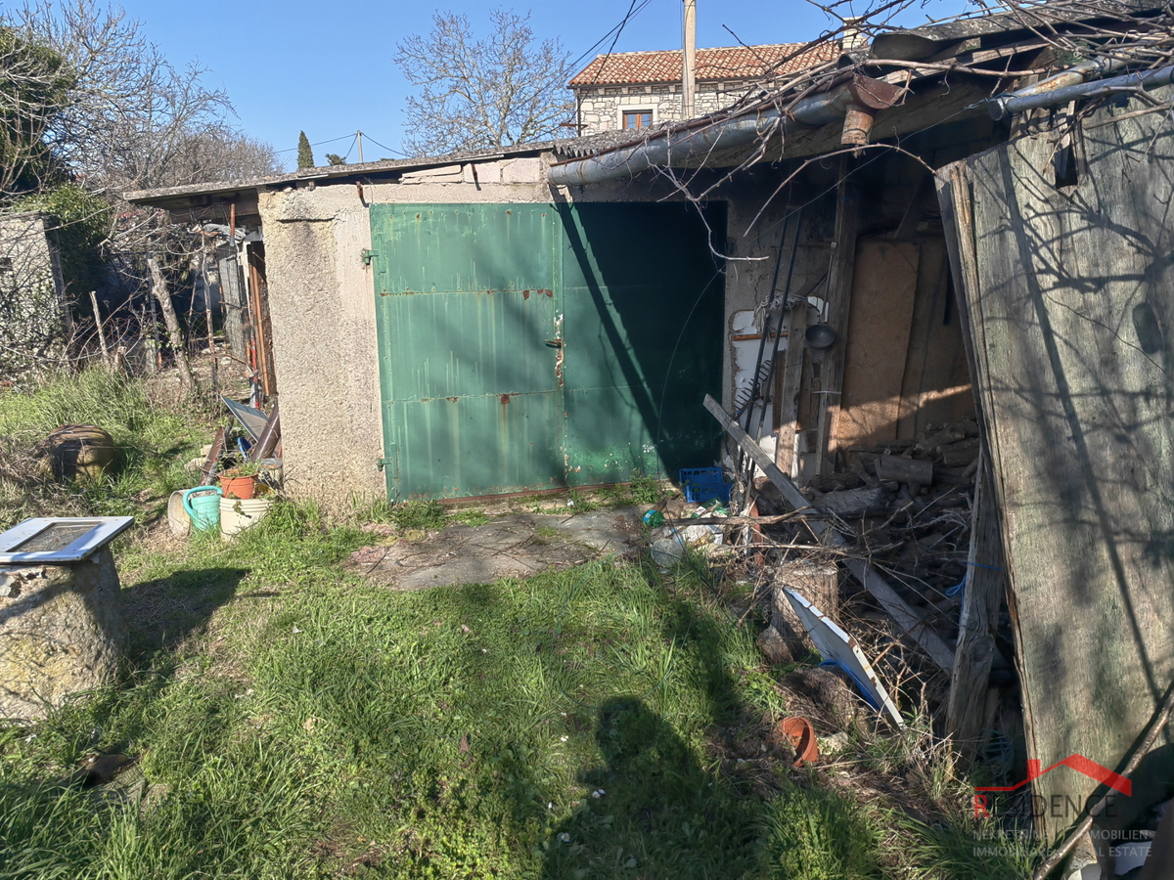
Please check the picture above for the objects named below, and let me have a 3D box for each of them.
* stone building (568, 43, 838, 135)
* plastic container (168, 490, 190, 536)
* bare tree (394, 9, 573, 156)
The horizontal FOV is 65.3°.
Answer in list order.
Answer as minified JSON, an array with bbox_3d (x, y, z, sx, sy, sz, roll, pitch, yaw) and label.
[{"bbox_3d":[5.112,-10.263,33.585,9.700,7.660,8.200,2,14,13],"label":"stone building"},{"bbox_3d":[-2.502,0.445,5.849,0.290,0.290,0.230,10,17,39],"label":"plastic container"},{"bbox_3d":[-2.633,-7.098,23.918,4.800,7.784,4.800,-3,12,-11],"label":"bare tree"}]

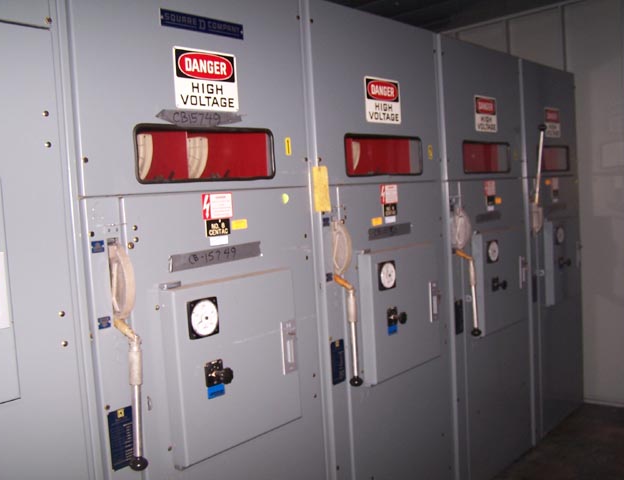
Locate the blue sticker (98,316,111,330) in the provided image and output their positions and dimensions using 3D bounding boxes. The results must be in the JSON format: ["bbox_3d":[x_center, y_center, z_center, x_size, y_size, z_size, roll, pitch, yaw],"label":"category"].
[{"bbox_3d":[-0.529,0.213,1.794,0.002,0.029,0.036,0,5,38],"label":"blue sticker"}]

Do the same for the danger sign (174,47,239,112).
[{"bbox_3d":[-0.311,-0.479,2.112,0.006,0.177,0.253,0,5,39],"label":"danger sign"}]

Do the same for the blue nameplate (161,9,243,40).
[{"bbox_3d":[-0.318,-0.643,2.104,0.007,0.050,0.332,0,5,39],"label":"blue nameplate"}]

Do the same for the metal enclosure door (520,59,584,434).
[{"bbox_3d":[1.534,0.053,4.475,0.050,2.256,0.924,0,5,38],"label":"metal enclosure door"}]

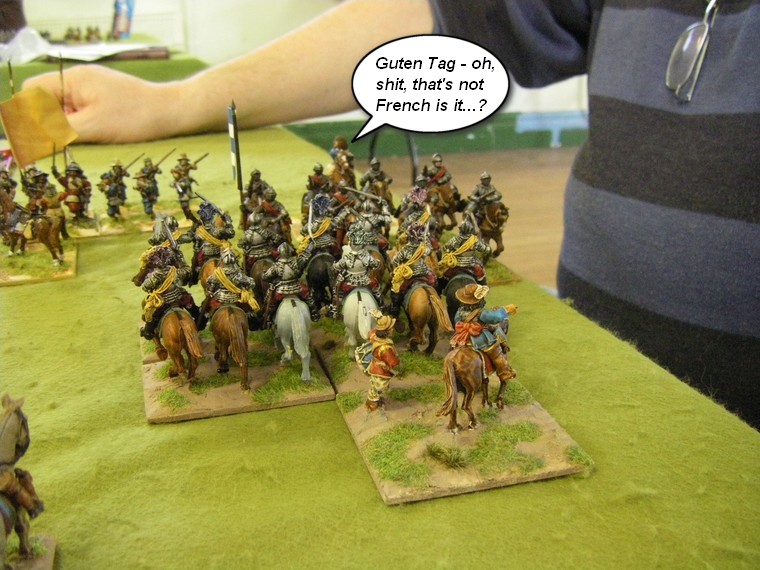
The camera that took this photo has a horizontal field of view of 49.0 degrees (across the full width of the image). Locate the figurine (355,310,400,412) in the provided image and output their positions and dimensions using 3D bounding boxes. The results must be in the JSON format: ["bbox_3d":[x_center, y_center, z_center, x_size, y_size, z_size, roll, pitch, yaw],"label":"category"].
[{"bbox_3d":[-0.001,0.024,0.263,0.015,0.033,0.014,9,24,17],"label":"figurine"}]

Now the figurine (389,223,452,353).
[{"bbox_3d":[0.012,-0.003,0.316,0.022,0.043,0.050,-6,24,-17],"label":"figurine"}]

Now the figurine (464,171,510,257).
[{"bbox_3d":[0.048,-0.031,0.384,0.021,0.043,0.048,-6,24,-17],"label":"figurine"}]

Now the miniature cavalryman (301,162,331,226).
[{"bbox_3d":[-0.029,-0.035,0.390,0.020,0.043,0.050,-5,24,-16],"label":"miniature cavalryman"}]

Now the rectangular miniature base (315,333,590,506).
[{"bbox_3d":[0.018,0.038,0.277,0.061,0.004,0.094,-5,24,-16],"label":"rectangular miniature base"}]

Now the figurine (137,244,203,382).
[{"bbox_3d":[-0.073,0.006,0.289,0.022,0.043,0.050,-9,25,-23],"label":"figurine"}]

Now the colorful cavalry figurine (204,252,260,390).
[{"bbox_3d":[-0.051,0.007,0.288,0.021,0.043,0.050,-5,24,-14],"label":"colorful cavalry figurine"}]

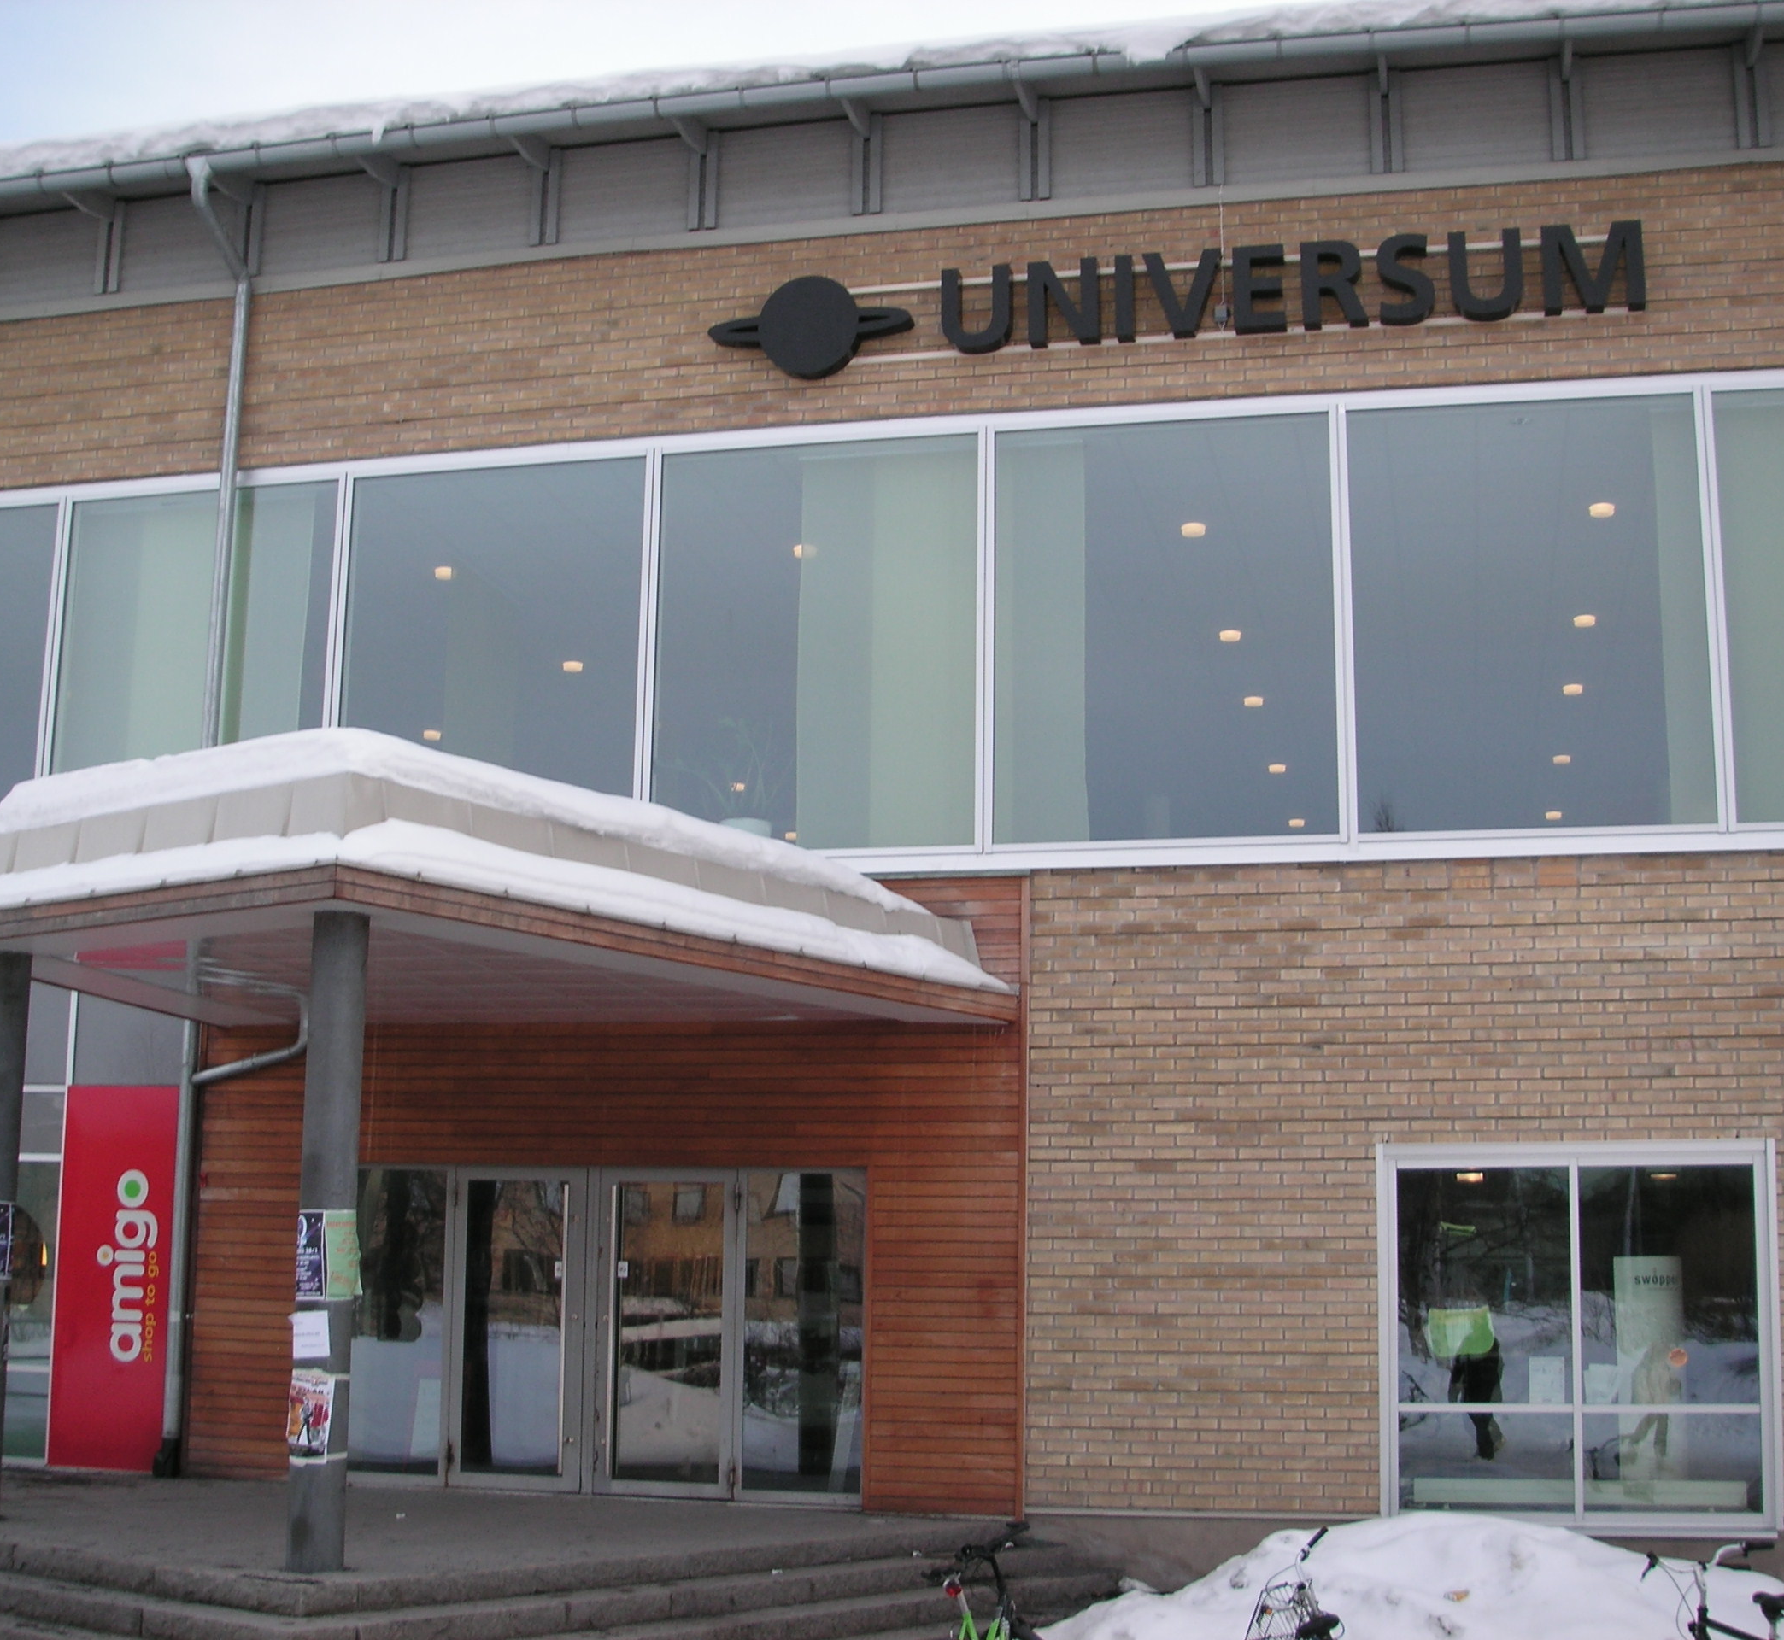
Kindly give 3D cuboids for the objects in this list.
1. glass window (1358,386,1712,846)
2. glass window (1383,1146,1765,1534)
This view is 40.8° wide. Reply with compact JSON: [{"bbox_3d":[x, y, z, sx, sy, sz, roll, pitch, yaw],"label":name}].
[{"bbox_3d":[3.972,-1.296,15.021,2.177,2.808,0.100,-2,-11,13],"label":"glass window"},{"bbox_3d":[4.037,3.038,14.193,2.174,2.161,0.100,-2,-11,13],"label":"glass window"}]

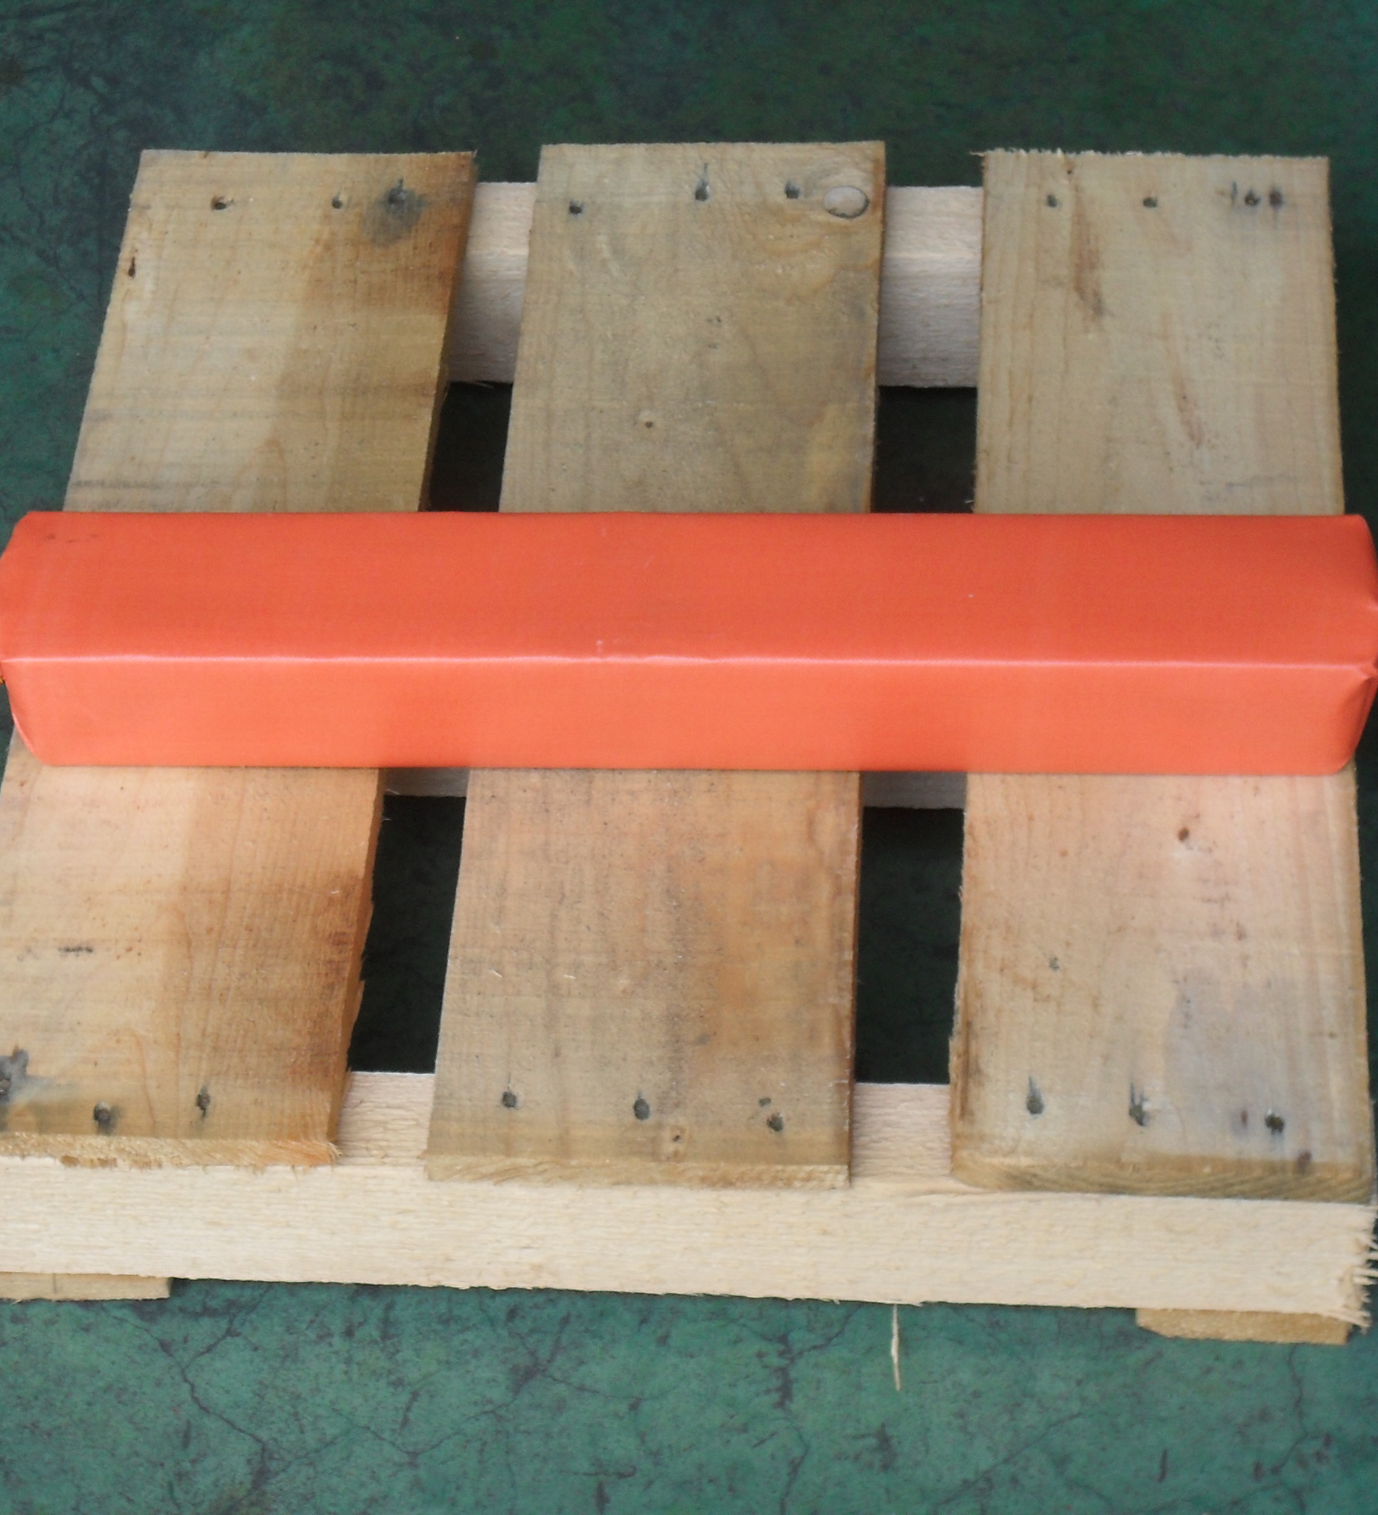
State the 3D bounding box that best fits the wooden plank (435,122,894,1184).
[{"bbox_3d":[-0.003,-0.055,1.829,0.146,0.017,0.546,1,47,4],"label":"wooden plank"}]

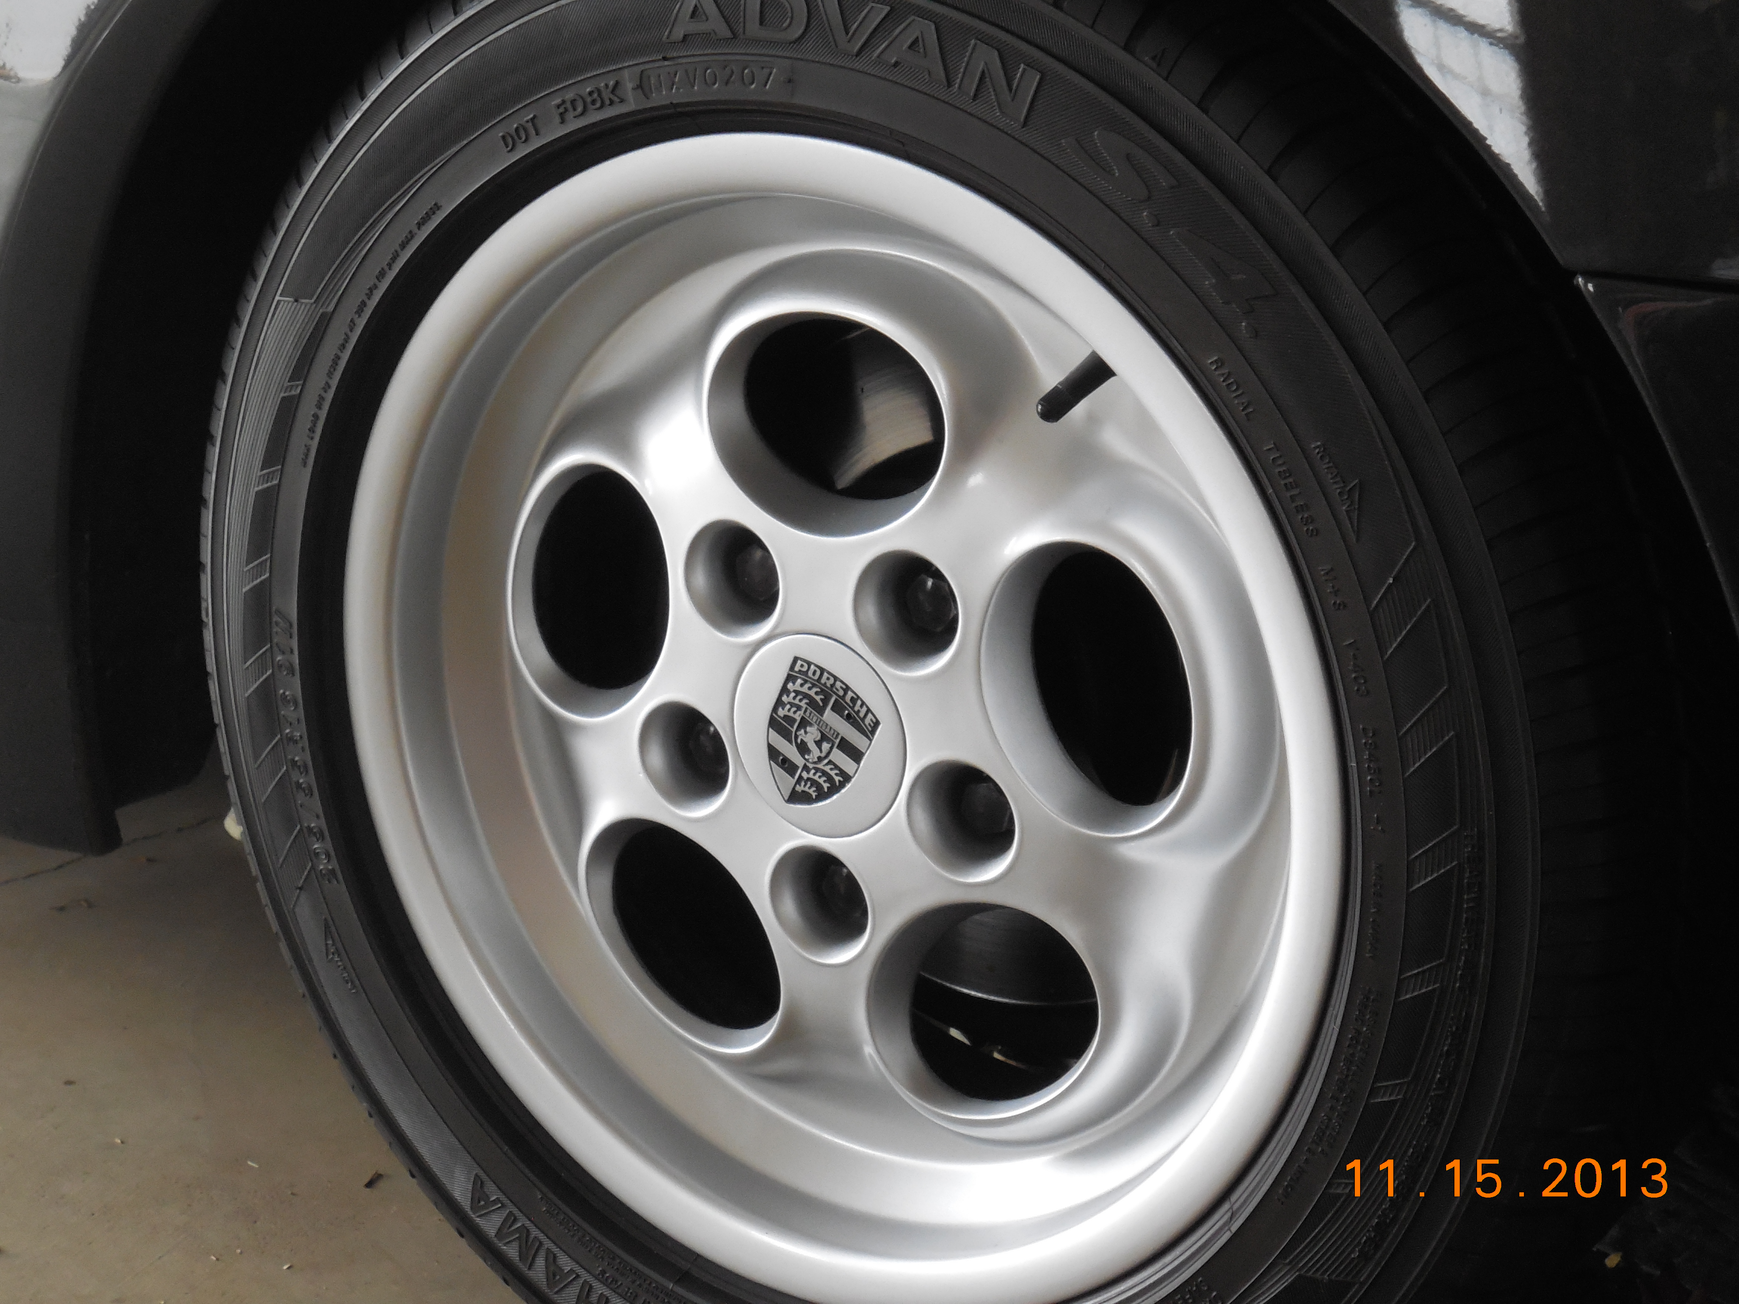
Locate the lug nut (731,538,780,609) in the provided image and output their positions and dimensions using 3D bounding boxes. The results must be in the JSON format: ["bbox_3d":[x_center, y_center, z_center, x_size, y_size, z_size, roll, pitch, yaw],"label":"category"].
[{"bbox_3d":[-0.035,-0.032,1.180,0.025,0.025,0.024,11,20,33],"label":"lug nut"}]

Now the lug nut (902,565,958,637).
[{"bbox_3d":[0.028,-0.020,1.138,0.025,0.025,0.024,11,20,33],"label":"lug nut"}]

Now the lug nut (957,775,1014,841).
[{"bbox_3d":[0.048,0.054,1.145,0.025,0.025,0.024,11,20,33],"label":"lug nut"}]

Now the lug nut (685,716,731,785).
[{"bbox_3d":[-0.054,0.034,1.213,0.025,0.025,0.024,11,20,33],"label":"lug nut"}]

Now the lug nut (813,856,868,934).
[{"bbox_3d":[-0.003,0.087,1.192,0.025,0.025,0.024,11,20,33],"label":"lug nut"}]

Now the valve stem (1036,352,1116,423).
[{"bbox_3d":[0.073,-0.091,1.060,0.036,0.012,0.012,-41,27,-8],"label":"valve stem"}]

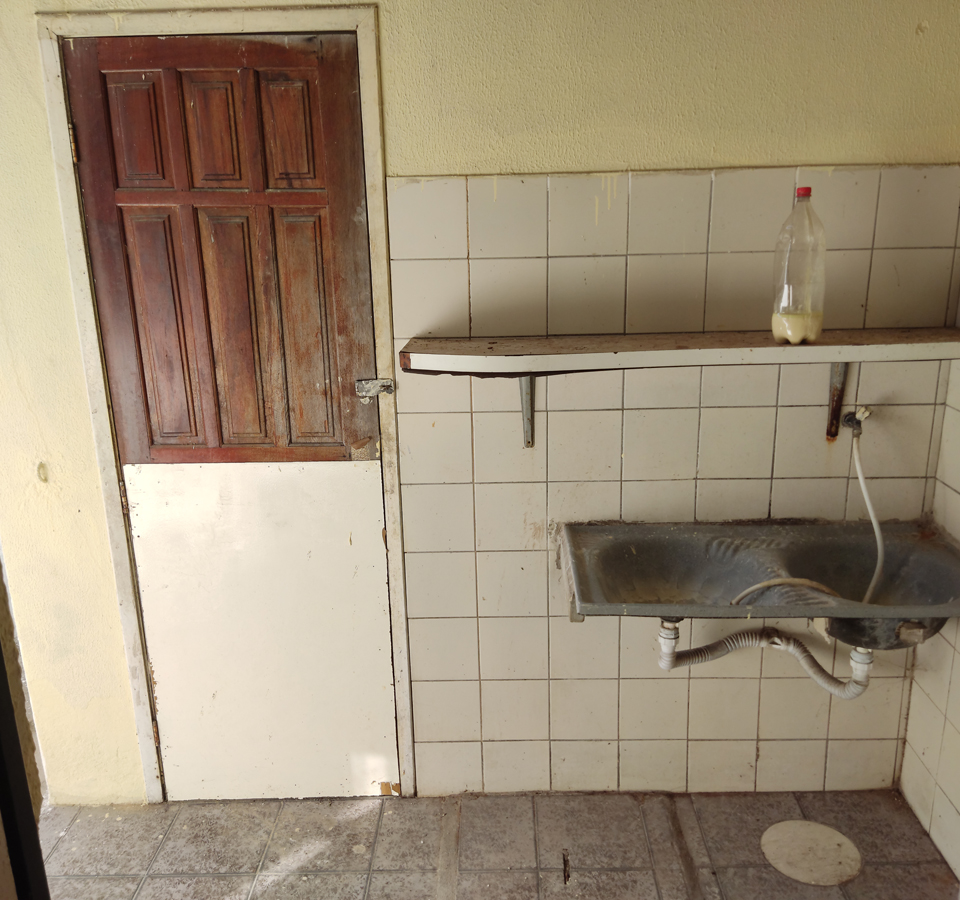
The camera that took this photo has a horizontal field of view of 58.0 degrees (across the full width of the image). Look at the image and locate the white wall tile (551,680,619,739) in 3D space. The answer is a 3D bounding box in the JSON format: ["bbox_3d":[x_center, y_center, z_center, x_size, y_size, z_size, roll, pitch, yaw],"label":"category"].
[{"bbox_3d":[0.300,0.748,2.497,0.198,0.197,0.009,-1,15,2],"label":"white wall tile"}]

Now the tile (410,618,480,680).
[{"bbox_3d":[-0.104,0.566,2.460,0.198,0.197,0.009,-1,15,2],"label":"tile"}]

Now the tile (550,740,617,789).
[{"bbox_3d":[0.307,0.931,2.562,0.198,0.175,0.010,-1,15,2],"label":"tile"}]

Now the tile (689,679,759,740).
[{"bbox_3d":[0.704,0.750,2.500,0.198,0.197,0.010,-1,16,3],"label":"tile"}]

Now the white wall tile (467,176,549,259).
[{"bbox_3d":[0.066,-0.580,2.168,0.197,0.195,0.010,-1,15,2],"label":"white wall tile"}]

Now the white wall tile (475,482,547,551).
[{"bbox_3d":[0.087,0.183,2.364,0.198,0.195,0.010,-1,15,2],"label":"white wall tile"}]

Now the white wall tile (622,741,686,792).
[{"bbox_3d":[0.507,0.927,2.547,0.197,0.173,0.010,-1,15,2],"label":"white wall tile"}]

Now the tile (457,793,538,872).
[{"bbox_3d":[0.049,1.080,2.447,0.208,0.010,0.291,-1,15,2],"label":"tile"}]

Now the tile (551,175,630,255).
[{"bbox_3d":[0.265,-0.583,2.146,0.198,0.197,0.010,-1,16,3],"label":"tile"}]

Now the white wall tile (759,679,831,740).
[{"bbox_3d":[0.906,0.745,2.498,0.200,0.197,0.010,-1,15,2],"label":"white wall tile"}]

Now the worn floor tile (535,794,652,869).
[{"bbox_3d":[0.309,1.062,2.417,0.302,0.010,0.300,-1,15,2],"label":"worn floor tile"}]

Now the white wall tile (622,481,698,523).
[{"bbox_3d":[0.487,0.179,2.350,0.198,0.197,0.010,-1,16,3],"label":"white wall tile"}]

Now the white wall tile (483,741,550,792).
[{"bbox_3d":[0.107,0.934,2.562,0.197,0.173,0.010,-1,15,2],"label":"white wall tile"}]

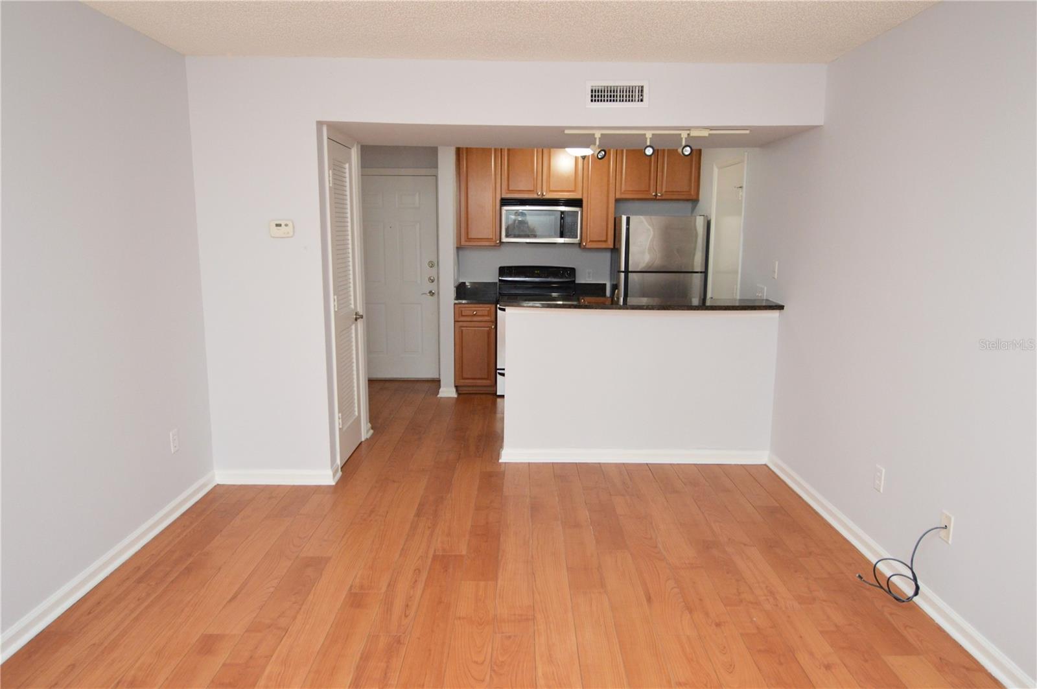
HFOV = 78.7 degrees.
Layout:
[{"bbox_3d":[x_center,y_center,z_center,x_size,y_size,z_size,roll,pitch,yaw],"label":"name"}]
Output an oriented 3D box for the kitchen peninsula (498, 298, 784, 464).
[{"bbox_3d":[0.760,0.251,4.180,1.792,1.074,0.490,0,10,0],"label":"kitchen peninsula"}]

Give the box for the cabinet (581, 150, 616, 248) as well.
[{"bbox_3d":[0.758,-1.440,6.080,0.312,1.020,0.320,0,10,0],"label":"cabinet"}]

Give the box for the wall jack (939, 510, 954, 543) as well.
[{"bbox_3d":[1.653,0.706,2.442,0.008,0.114,0.070,0,10,0],"label":"wall jack"}]

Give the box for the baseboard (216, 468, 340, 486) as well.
[{"bbox_3d":[-1.456,0.794,3.798,0.710,0.096,0.018,1,10,0],"label":"baseboard"}]

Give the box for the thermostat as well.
[{"bbox_3d":[-1.322,-0.645,3.544,0.138,0.100,0.030,0,10,0],"label":"thermostat"}]

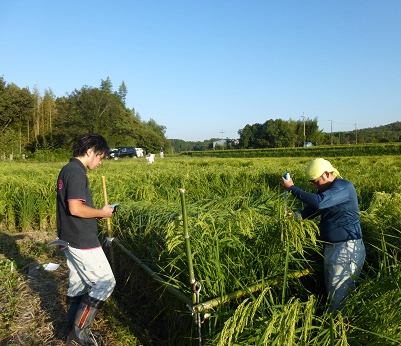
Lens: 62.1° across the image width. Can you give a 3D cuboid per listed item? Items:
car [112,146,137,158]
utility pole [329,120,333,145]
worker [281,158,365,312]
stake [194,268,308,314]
[{"bbox_3d":[-12.486,-3.260,54.000,4.400,1.800,1.720,-4,5,-21],"label":"car"},{"bbox_3d":[48.988,-14.976,125.377,1.300,9.500,0.350,-2,5,0],"label":"utility pole"},{"bbox_3d":[1.084,0.695,2.865,0.660,1.640,0.500,-3,5,-10],"label":"worker"},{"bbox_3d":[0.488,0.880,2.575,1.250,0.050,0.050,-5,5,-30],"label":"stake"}]

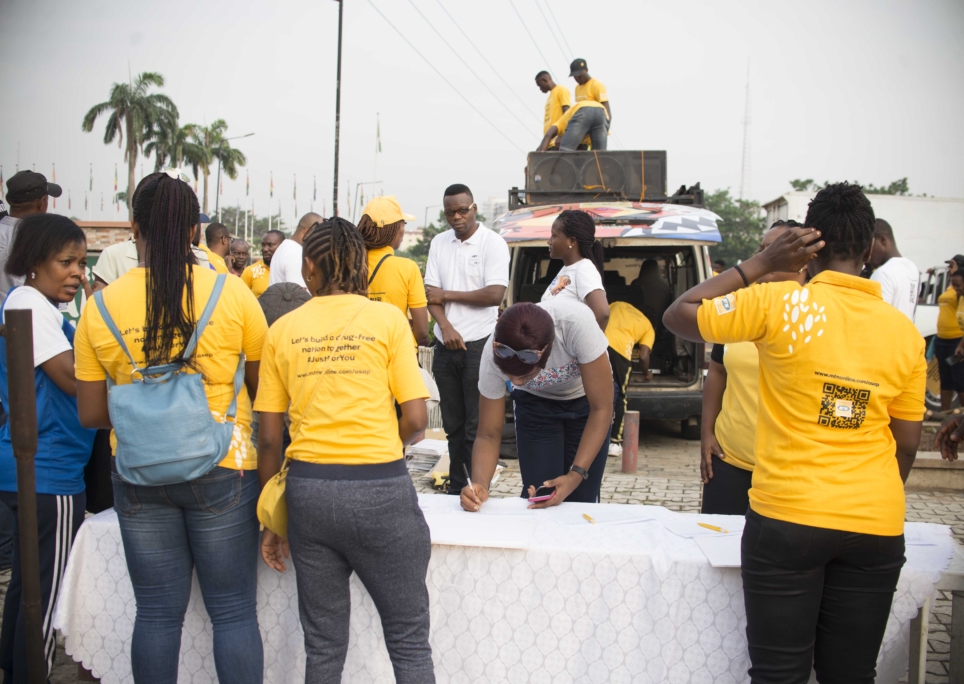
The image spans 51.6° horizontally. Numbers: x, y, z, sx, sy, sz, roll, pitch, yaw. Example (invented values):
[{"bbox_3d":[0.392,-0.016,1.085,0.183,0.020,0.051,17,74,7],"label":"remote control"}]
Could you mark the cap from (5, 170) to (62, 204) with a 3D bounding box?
[{"bbox_3d":[-1.846,-0.636,4.100,0.260,0.140,0.180,-3,6,-42],"label":"cap"}]

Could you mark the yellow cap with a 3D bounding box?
[{"bbox_3d":[-0.394,-0.550,4.200,0.260,0.140,0.180,-2,5,-35],"label":"yellow cap"}]

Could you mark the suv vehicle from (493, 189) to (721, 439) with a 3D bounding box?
[{"bbox_3d":[1.290,-0.288,10.300,1.750,2.050,4.700,2,4,7],"label":"suv vehicle"}]

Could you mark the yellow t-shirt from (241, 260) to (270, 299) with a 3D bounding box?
[{"bbox_3d":[-1.500,-0.217,7.100,0.500,0.720,0.300,2,3,23],"label":"yellow t-shirt"}]

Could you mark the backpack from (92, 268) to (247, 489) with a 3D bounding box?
[{"bbox_3d":[-0.834,0.102,2.650,0.370,0.520,0.190,-3,3,-6],"label":"backpack"}]

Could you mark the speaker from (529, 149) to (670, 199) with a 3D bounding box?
[{"bbox_3d":[1.031,-1.466,9.080,1.230,0.460,0.480,1,3,0],"label":"speaker"}]

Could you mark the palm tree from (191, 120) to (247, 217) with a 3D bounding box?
[{"bbox_3d":[-18.699,-9.983,70.420,4.000,11.200,4.000,1,4,0],"label":"palm tree"}]

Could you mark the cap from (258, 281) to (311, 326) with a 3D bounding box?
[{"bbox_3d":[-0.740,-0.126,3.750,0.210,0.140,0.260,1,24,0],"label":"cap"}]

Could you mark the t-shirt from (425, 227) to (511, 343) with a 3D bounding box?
[{"bbox_3d":[-0.069,-0.274,4.750,0.430,0.580,0.300,2,4,12],"label":"t-shirt"}]

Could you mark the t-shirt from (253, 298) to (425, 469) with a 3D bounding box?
[{"bbox_3d":[-0.388,0.104,2.750,0.490,0.490,0.280,1,4,-6],"label":"t-shirt"}]

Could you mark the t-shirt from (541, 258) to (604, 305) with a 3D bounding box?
[{"bbox_3d":[0.395,-0.080,4.300,0.290,0.590,0.430,0,3,-27],"label":"t-shirt"}]

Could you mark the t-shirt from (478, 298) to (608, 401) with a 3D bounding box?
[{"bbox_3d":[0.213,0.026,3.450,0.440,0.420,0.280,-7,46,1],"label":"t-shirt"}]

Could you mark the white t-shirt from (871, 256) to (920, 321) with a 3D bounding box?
[{"bbox_3d":[1.970,-0.061,4.900,0.310,0.710,0.480,2,3,27],"label":"white t-shirt"}]

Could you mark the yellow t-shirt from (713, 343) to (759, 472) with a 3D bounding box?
[{"bbox_3d":[1.011,0.129,3.420,0.470,0.630,0.310,2,3,12],"label":"yellow t-shirt"}]

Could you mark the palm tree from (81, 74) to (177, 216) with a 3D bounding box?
[{"bbox_3d":[-18.402,-7.909,52.000,4.600,11.900,4.600,1,3,0],"label":"palm tree"}]

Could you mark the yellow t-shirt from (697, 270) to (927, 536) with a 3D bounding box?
[{"bbox_3d":[0.825,0.152,2.500,0.540,0.630,0.290,2,3,13],"label":"yellow t-shirt"}]

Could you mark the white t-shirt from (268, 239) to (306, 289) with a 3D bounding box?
[{"bbox_3d":[-1.004,-0.211,5.450,0.310,0.720,0.480,0,3,-24],"label":"white t-shirt"}]

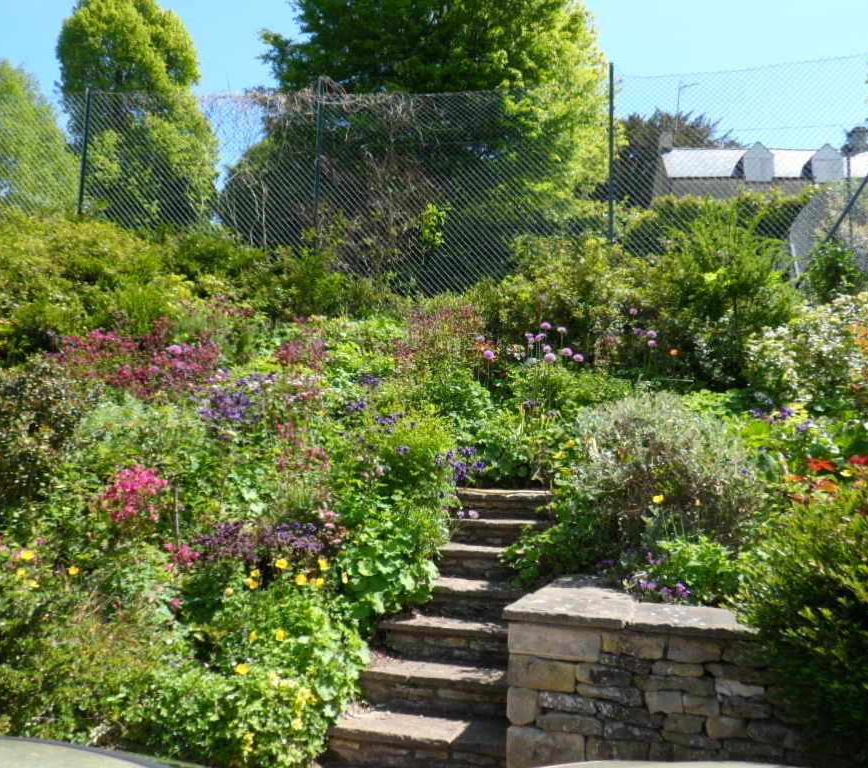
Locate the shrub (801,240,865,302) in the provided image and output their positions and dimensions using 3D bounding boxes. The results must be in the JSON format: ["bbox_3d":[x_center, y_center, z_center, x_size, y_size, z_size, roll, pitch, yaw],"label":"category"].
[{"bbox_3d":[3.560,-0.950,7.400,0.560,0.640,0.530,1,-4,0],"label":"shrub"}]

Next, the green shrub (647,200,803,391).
[{"bbox_3d":[2.470,-0.760,7.150,1.300,1.500,1.150,1,-4,0],"label":"green shrub"}]

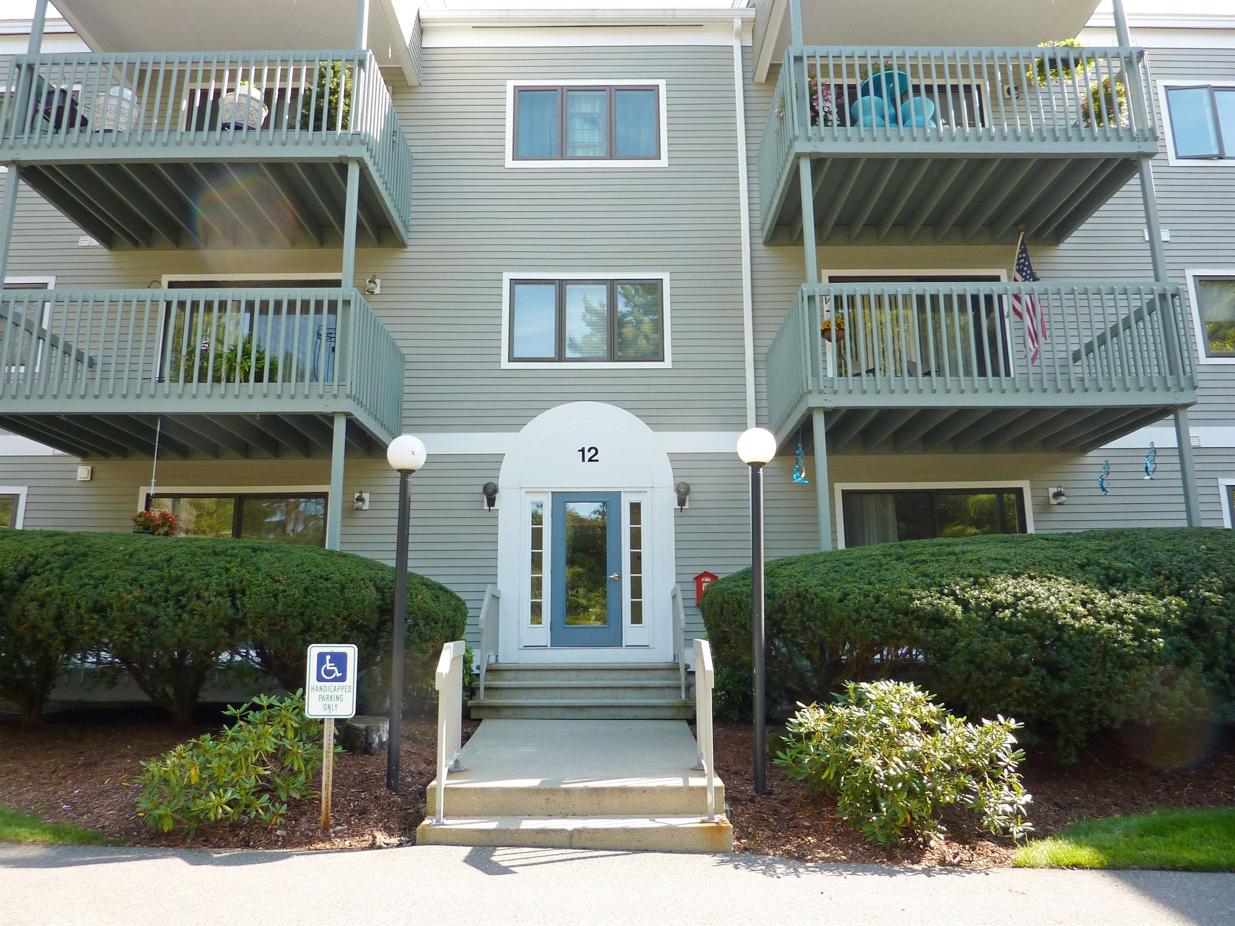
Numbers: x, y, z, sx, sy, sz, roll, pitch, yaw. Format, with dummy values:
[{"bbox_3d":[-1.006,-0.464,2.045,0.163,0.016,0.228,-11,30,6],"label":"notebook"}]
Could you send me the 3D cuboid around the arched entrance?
[{"bbox_3d":[-0.393,0.855,11.583,2.285,3.406,0.160,0,-12,0],"label":"arched entrance"}]

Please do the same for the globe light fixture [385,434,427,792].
[{"bbox_3d":[-1.630,1.060,6.643,0.300,2.634,0.300,0,-12,0],"label":"globe light fixture"}]

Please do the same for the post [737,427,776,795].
[{"bbox_3d":[1.085,1.047,6.652,0.300,2.701,0.300,0,-12,0],"label":"post"}]

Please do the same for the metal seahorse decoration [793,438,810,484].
[{"bbox_3d":[2.117,-0.021,10.327,0.200,0.543,0.160,0,-12,0],"label":"metal seahorse decoration"}]

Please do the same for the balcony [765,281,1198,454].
[{"bbox_3d":[4.138,-1.141,10.842,4.220,1.250,2.280,0,-12,0],"label":"balcony"}]

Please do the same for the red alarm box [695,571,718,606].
[{"bbox_3d":[1.128,1.599,11.312,0.300,0.436,0.180,0,-12,0],"label":"red alarm box"}]

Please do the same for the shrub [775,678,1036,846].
[{"bbox_3d":[1.779,1.873,5.788,1.540,0.890,1.300,0,-12,0],"label":"shrub"}]

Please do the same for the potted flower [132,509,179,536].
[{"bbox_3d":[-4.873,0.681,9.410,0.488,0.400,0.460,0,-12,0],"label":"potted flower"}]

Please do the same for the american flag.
[{"bbox_3d":[5.340,-2.136,11.697,0.382,1.800,0.480,0,-12,0],"label":"american flag"}]

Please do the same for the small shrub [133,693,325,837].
[{"bbox_3d":[-2.451,1.942,5.891,1.160,0.815,1.050,0,-12,0],"label":"small shrub"}]

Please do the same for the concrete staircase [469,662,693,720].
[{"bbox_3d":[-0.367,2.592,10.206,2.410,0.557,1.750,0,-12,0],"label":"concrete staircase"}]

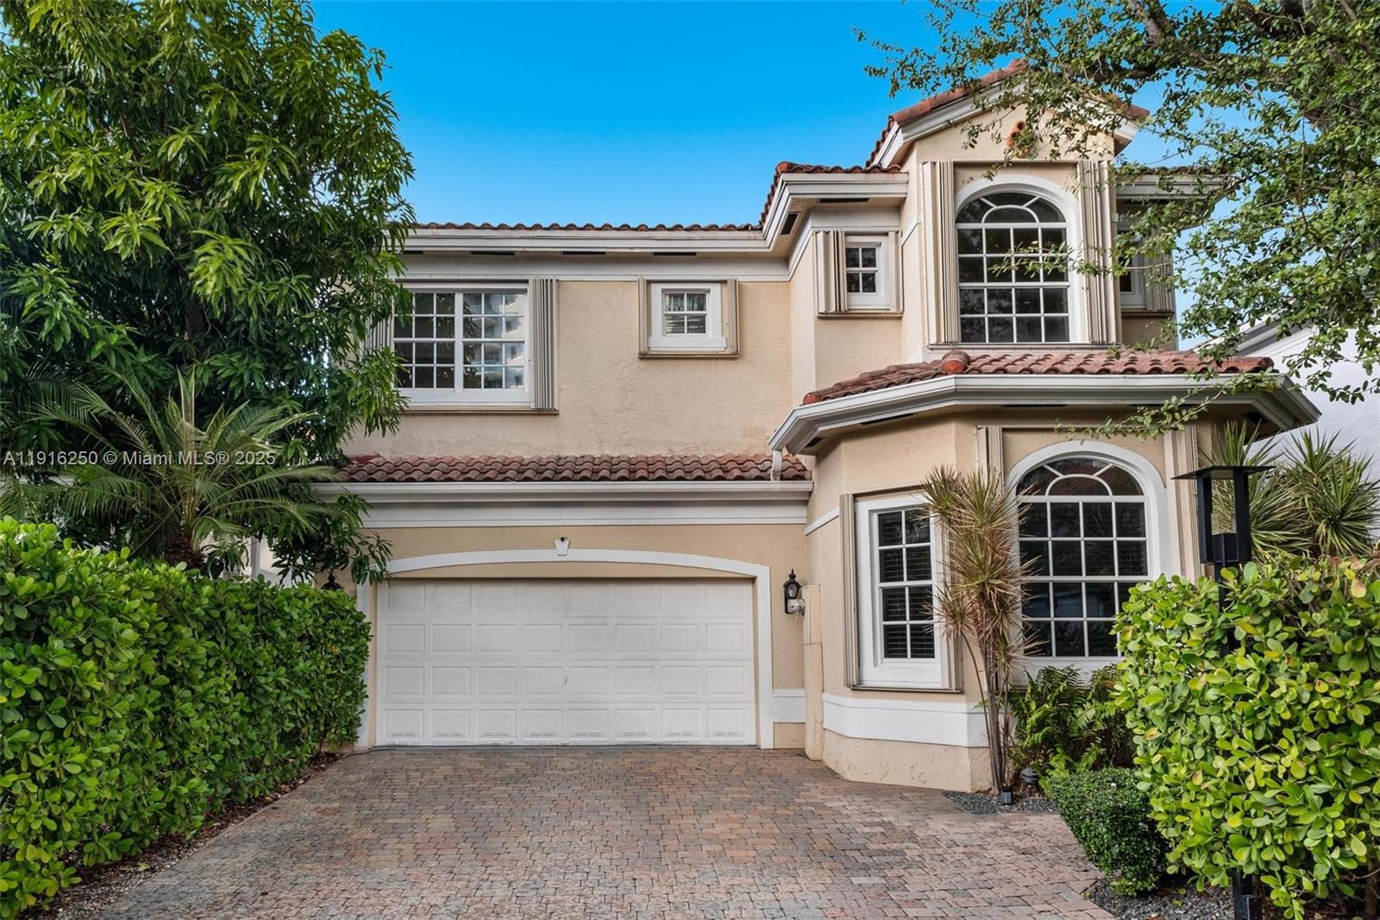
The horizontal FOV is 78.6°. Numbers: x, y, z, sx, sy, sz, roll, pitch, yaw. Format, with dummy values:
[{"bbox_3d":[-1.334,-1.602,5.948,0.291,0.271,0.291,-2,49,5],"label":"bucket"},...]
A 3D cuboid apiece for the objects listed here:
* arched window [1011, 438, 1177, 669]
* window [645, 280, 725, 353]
[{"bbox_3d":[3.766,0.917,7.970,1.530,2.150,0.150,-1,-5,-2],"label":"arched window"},{"bbox_3d":[-0.053,-2.023,11.900,1.140,0.980,0.150,-1,-5,0],"label":"window"}]

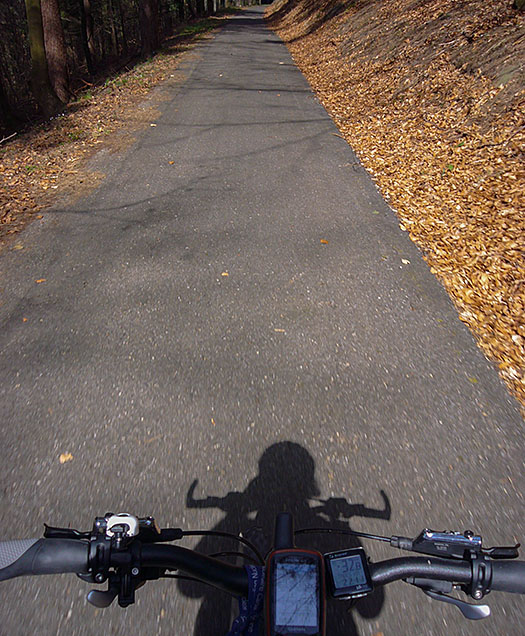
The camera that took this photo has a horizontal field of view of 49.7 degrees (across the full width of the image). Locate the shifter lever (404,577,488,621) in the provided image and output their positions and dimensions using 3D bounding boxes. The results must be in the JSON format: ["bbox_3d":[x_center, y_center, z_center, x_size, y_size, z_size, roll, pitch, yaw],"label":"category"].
[{"bbox_3d":[0.198,0.298,0.605,0.088,0.036,0.050,7,30,12],"label":"shifter lever"}]

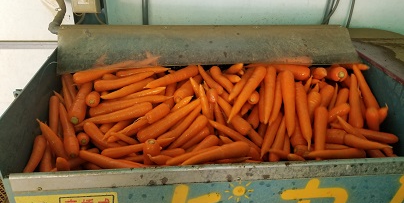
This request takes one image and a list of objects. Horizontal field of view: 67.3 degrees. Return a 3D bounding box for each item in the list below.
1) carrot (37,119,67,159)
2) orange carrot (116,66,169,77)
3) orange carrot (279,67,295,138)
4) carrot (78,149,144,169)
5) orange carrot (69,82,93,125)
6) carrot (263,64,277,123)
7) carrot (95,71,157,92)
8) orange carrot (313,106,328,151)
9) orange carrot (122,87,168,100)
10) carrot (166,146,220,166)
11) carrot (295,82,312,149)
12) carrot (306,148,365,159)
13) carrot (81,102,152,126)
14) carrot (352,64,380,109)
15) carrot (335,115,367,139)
[{"bbox_3d":[-0.412,0.104,0.831,0.032,0.032,0.171,-25,58,-40],"label":"carrot"},{"bbox_3d":[-0.194,-0.098,1.003,0.167,0.028,0.028,-7,28,-6],"label":"orange carrot"},{"bbox_3d":[0.269,0.000,0.941,0.038,0.038,0.234,4,61,5],"label":"orange carrot"},{"bbox_3d":[-0.229,0.156,0.774,0.177,0.031,0.031,14,-15,3],"label":"carrot"},{"bbox_3d":[-0.363,-0.027,0.949,0.046,0.046,0.204,2,46,0],"label":"orange carrot"},{"bbox_3d":[0.196,-0.021,0.891,0.034,0.034,0.200,5,59,12],"label":"carrot"},{"bbox_3d":[-0.247,-0.073,0.975,0.191,0.034,0.034,-14,30,-10],"label":"carrot"},{"bbox_3d":[0.335,0.091,0.857,0.037,0.037,0.175,1,61,21],"label":"orange carrot"},{"bbox_3d":[-0.194,-0.015,0.873,0.189,0.032,0.032,-15,4,-8],"label":"orange carrot"},{"bbox_3d":[-0.007,0.146,0.788,0.171,0.034,0.034,-10,-10,-10],"label":"carrot"},{"bbox_3d":[0.301,0.039,0.895,0.037,0.037,0.215,1,62,0],"label":"carrot"},{"bbox_3d":[0.372,0.148,0.852,0.170,0.034,0.034,1,28,-1],"label":"carrot"},{"bbox_3d":[-0.254,0.047,0.891,0.214,0.035,0.035,-14,30,-8],"label":"carrot"},{"bbox_3d":[0.525,-0.046,0.970,0.030,0.030,0.195,-28,50,27],"label":"carrot"},{"bbox_3d":[0.455,0.091,0.878,0.144,0.030,0.030,41,44,23],"label":"carrot"}]

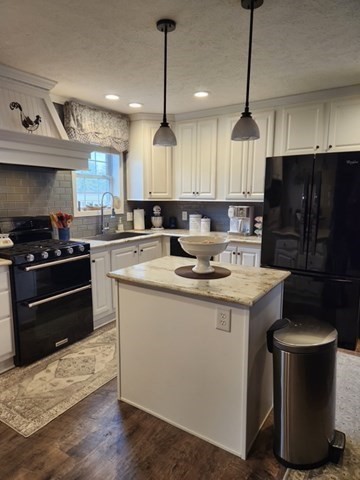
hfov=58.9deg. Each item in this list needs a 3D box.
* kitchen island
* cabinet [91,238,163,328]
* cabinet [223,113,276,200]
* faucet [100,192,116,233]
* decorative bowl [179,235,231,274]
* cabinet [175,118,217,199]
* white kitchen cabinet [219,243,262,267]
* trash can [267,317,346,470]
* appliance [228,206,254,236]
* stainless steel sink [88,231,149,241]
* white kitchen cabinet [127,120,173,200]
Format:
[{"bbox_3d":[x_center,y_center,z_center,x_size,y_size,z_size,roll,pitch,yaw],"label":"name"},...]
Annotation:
[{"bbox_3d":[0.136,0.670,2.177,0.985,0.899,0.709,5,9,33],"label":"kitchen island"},{"bbox_3d":[-0.850,0.431,3.987,0.613,0.874,1.327,5,9,33],"label":"cabinet"},{"bbox_3d":[0.906,-1.025,3.966,0.633,1.065,0.342,5,9,33],"label":"cabinet"},{"bbox_3d":[-0.910,-0.318,4.048,0.271,0.533,0.101,5,9,33],"label":"faucet"},{"bbox_3d":[0.165,0.107,2.171,0.347,0.217,0.347,0,8,0],"label":"decorative bowl"},{"bbox_3d":[0.303,-1.080,4.353,0.633,1.065,0.342,5,9,33],"label":"cabinet"},{"bbox_3d":[0.865,0.434,4.019,0.643,0.874,0.613,5,9,33],"label":"white kitchen cabinet"},{"bbox_3d":[0.698,0.838,1.765,0.412,0.683,0.311,5,9,33],"label":"trash can"},{"bbox_3d":[0.825,-0.251,4.165,0.291,0.372,0.271,5,9,33],"label":"appliance"},{"bbox_3d":[-0.778,0.045,4.100,0.533,0.201,0.854,5,9,33],"label":"stainless steel sink"},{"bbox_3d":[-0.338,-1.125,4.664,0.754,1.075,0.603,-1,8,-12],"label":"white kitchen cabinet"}]

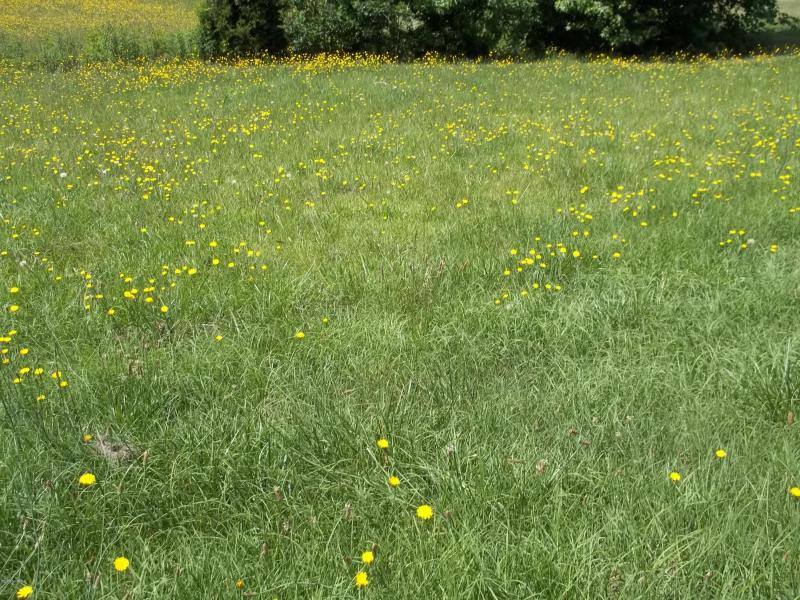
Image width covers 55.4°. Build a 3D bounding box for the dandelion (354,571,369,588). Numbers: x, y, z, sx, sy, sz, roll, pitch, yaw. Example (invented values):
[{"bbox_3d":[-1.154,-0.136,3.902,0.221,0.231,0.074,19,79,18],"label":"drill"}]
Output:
[{"bbox_3d":[-0.096,0.701,1.910,0.033,0.020,0.033,0,21,0],"label":"dandelion"}]

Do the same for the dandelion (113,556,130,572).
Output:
[{"bbox_3d":[-0.712,0.676,1.950,0.038,0.019,0.038,0,21,0],"label":"dandelion"}]

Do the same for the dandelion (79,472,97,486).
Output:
[{"bbox_3d":[-0.918,0.529,2.240,0.047,0.018,0.047,0,21,0],"label":"dandelion"}]

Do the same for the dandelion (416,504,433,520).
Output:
[{"bbox_3d":[0.069,0.588,2.110,0.044,0.020,0.044,0,21,0],"label":"dandelion"}]

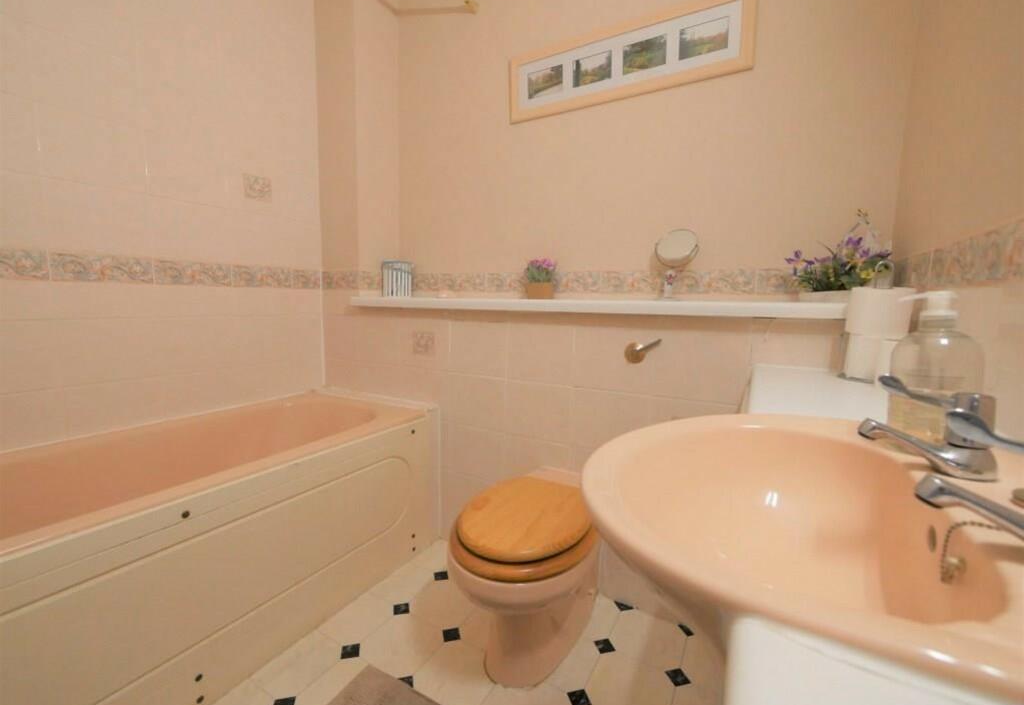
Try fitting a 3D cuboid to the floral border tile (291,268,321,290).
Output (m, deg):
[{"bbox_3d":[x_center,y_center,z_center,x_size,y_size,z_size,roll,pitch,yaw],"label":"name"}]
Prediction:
[{"bbox_3d":[-0.954,-0.331,1.919,0.010,0.085,0.142,5,8,29],"label":"floral border tile"}]

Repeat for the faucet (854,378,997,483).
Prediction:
[{"bbox_3d":[0.494,0.088,0.494,0.129,0.097,0.058,5,8,29],"label":"faucet"}]

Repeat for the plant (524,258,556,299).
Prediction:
[{"bbox_3d":[0.105,-0.267,1.521,0.100,0.152,0.100,5,8,29],"label":"plant"}]

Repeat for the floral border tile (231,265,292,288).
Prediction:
[{"bbox_3d":[-1.051,-0.312,1.750,0.010,0.085,0.246,5,8,29],"label":"floral border tile"}]

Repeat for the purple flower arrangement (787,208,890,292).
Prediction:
[{"bbox_3d":[0.848,-0.248,1.084,0.200,0.240,0.140,5,8,29],"label":"purple flower arrangement"}]

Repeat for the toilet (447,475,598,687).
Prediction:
[{"bbox_3d":[0.060,0.638,1.187,0.365,0.452,0.585,5,8,29],"label":"toilet"}]

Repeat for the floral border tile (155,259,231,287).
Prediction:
[{"bbox_3d":[-1.175,-0.288,1.536,0.010,0.085,0.246,5,8,29],"label":"floral border tile"}]

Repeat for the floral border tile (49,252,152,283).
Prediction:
[{"bbox_3d":[-1.297,-0.265,1.323,0.010,0.085,0.244,5,8,29],"label":"floral border tile"}]

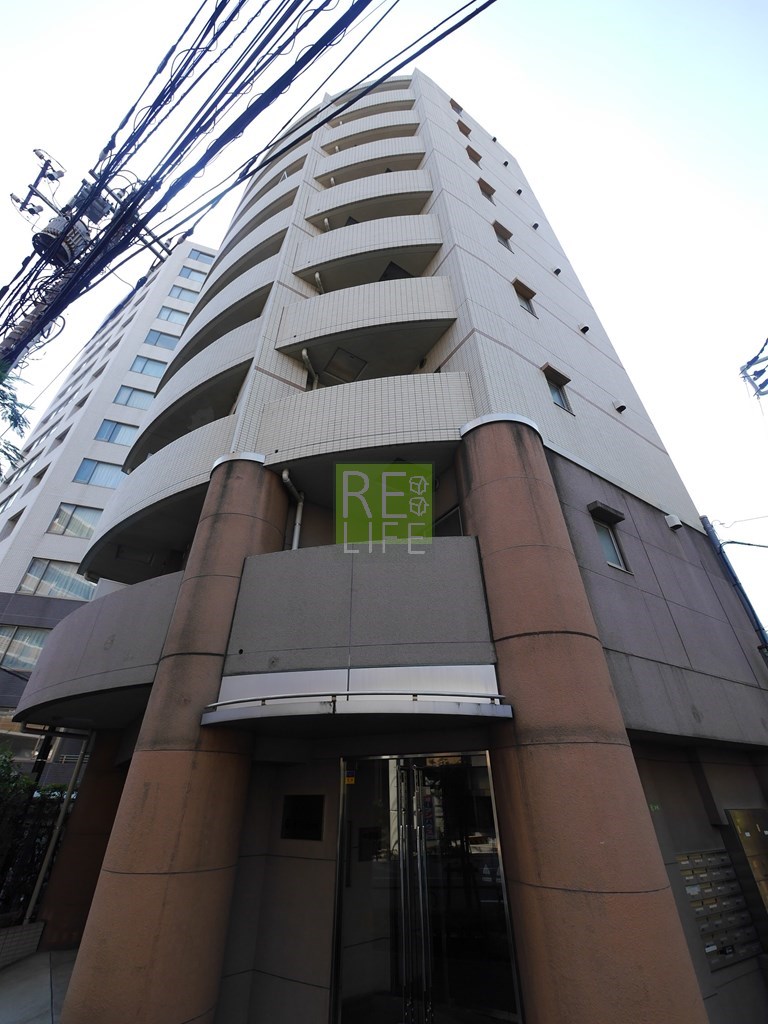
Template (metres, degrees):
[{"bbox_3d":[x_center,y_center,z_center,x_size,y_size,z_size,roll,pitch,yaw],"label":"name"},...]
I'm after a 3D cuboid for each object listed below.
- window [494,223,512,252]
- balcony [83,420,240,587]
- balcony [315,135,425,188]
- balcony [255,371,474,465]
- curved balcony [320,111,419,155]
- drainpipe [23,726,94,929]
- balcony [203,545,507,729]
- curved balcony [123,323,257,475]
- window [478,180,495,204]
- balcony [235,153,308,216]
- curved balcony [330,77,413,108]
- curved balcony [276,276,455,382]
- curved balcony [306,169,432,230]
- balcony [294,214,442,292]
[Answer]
[{"bbox_3d":[3.032,-6.873,10.407,0.600,0.880,0.200,19,-39,-27],"label":"window"},{"bbox_3d":[-4.133,-0.066,8.043,1.850,1.413,5.284,25,-42,-33],"label":"balcony"},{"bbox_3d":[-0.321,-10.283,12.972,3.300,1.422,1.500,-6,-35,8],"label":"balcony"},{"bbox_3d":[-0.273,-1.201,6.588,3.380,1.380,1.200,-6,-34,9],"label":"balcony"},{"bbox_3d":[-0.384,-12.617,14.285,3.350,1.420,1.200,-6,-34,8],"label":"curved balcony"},{"bbox_3d":[-5.456,5.207,7.027,0.100,2.540,0.100,19,-39,-26],"label":"drainpipe"},{"bbox_3d":[-0.256,1.280,4.686,3.150,2.000,1.200,-6,-34,8],"label":"balcony"},{"bbox_3d":[-4.318,-2.410,9.781,5.300,1.420,1.400,-24,-40,31],"label":"curved balcony"},{"bbox_3d":[3.007,-9.256,12.006,0.600,0.900,0.200,19,-39,-27],"label":"window"},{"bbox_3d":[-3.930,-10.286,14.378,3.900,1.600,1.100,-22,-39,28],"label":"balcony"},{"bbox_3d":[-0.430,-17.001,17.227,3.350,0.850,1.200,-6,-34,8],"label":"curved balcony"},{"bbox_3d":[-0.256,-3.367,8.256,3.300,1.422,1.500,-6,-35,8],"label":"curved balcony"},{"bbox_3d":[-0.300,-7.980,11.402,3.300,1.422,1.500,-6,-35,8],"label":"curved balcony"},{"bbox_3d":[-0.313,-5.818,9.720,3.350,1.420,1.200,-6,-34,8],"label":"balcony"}]

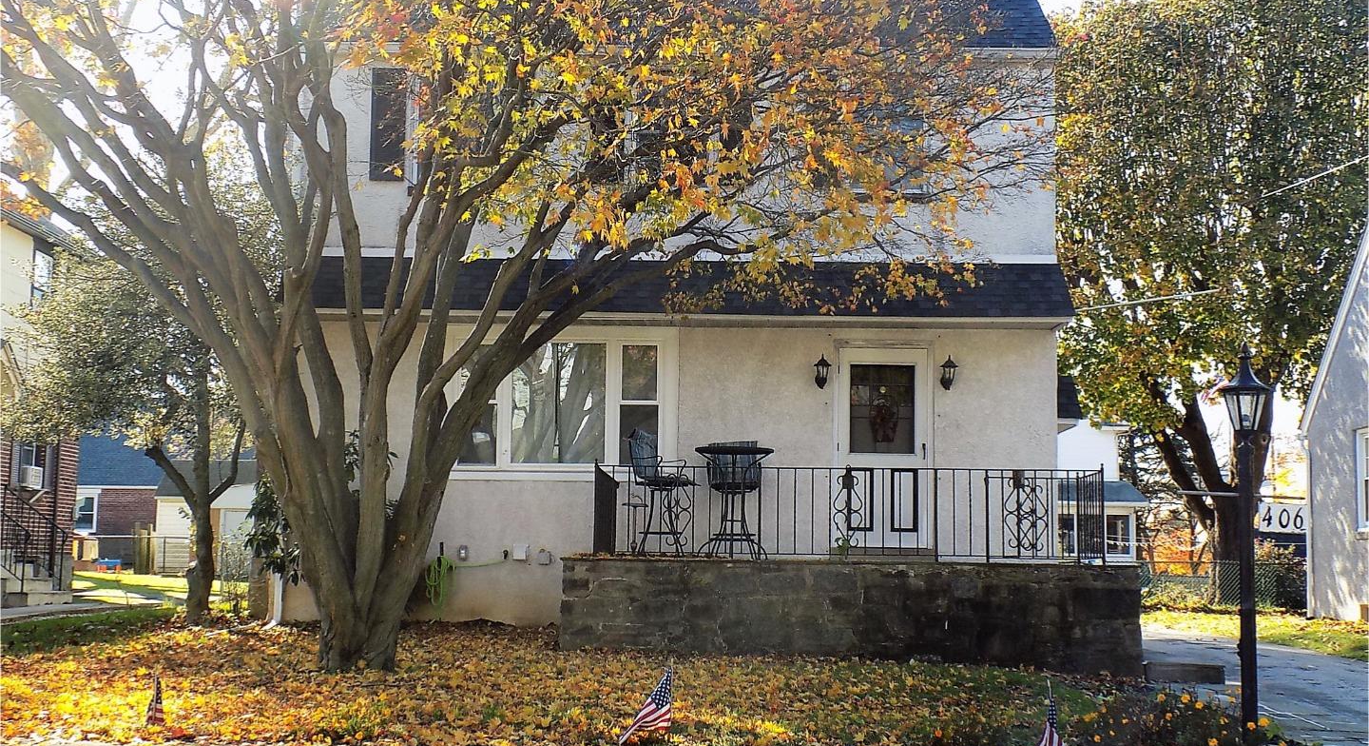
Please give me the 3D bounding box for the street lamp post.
[{"bbox_3d":[2.724,0.842,7.853,0.237,1.958,0.237,1,-6,1],"label":"street lamp post"}]

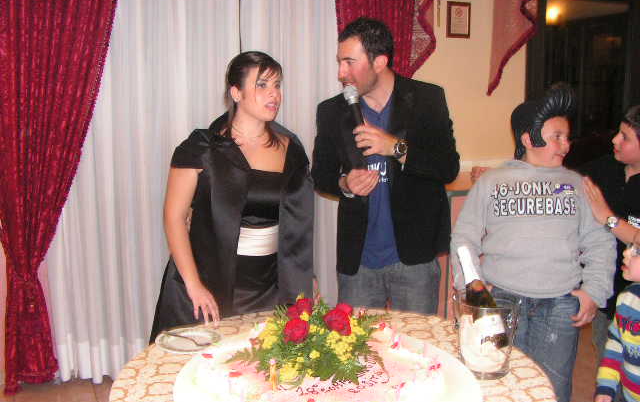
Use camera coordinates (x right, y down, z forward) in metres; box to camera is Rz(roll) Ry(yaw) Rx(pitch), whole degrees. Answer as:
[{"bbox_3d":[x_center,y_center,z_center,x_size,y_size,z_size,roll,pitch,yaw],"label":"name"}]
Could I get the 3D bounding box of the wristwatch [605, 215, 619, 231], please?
[{"bbox_3d":[0.965,0.074,2.200,0.038,0.050,0.045,30,6,23],"label":"wristwatch"}]

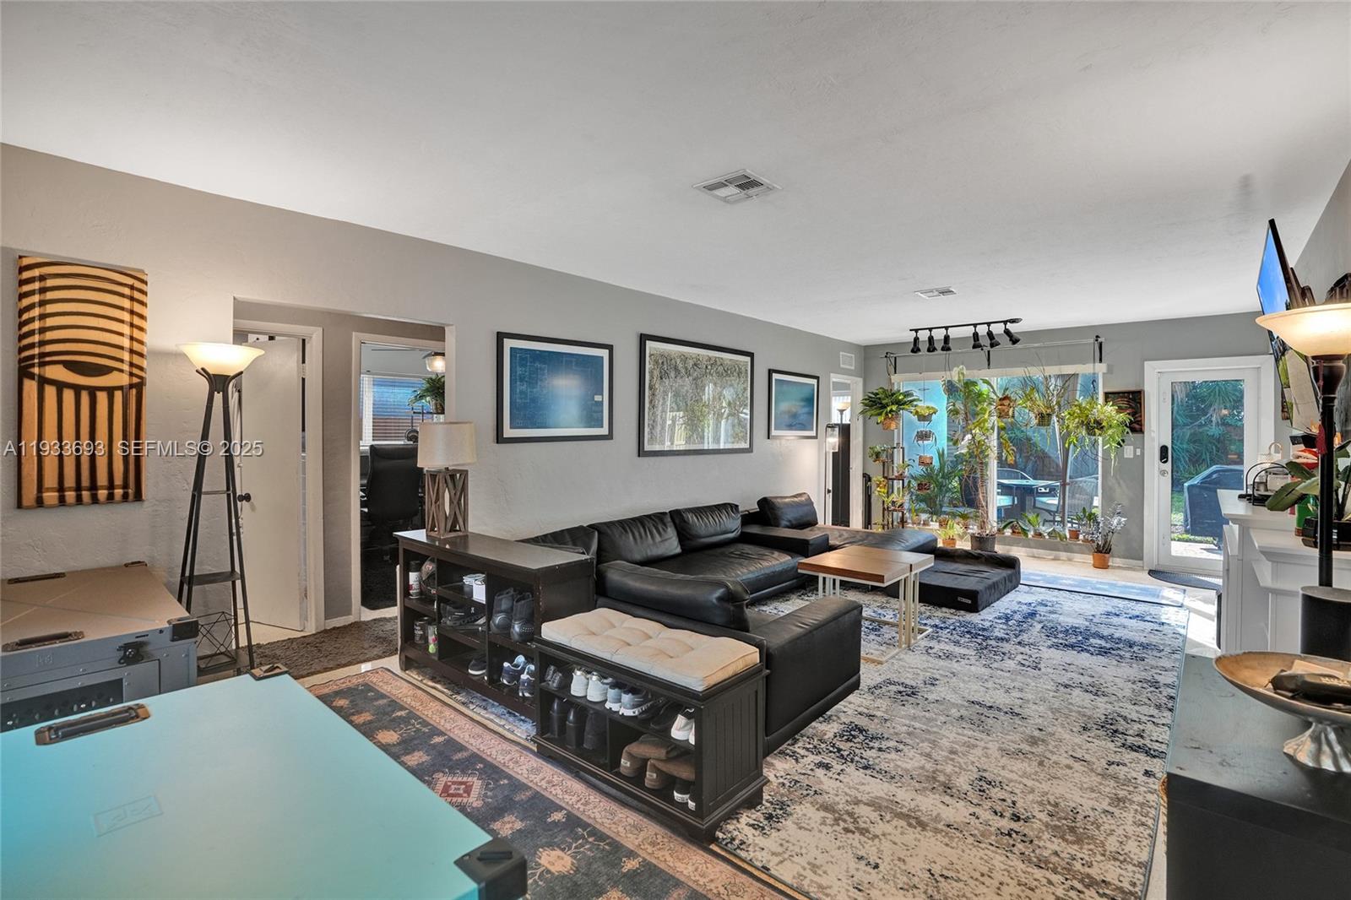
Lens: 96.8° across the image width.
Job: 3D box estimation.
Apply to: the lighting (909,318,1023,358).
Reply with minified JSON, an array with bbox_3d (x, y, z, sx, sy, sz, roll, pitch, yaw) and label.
[{"bbox_3d":[3.109,-1.209,6.478,1.120,0.280,0.180,1,2,39],"label":"lighting"}]

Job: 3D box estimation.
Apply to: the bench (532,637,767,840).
[{"bbox_3d":[-0.134,1.003,2.394,0.930,0.584,0.373,1,2,41],"label":"bench"}]

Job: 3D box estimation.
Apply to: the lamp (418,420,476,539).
[{"bbox_3d":[-1.324,0.162,3.501,0.310,0.667,0.300,1,2,42],"label":"lamp"}]

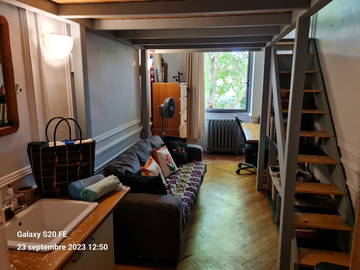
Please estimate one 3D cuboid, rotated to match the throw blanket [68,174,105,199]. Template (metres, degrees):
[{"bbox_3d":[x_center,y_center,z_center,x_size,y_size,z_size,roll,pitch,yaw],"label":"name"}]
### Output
[{"bbox_3d":[-0.593,0.332,1.752,0.100,0.100,0.240,7,13,30],"label":"throw blanket"}]

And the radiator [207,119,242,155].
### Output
[{"bbox_3d":[1.012,0.048,6.080,0.720,0.760,0.170,2,11,8],"label":"radiator"}]

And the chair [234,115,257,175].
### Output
[{"bbox_3d":[1.292,0.162,4.857,0.640,1.010,0.600,1,11,6],"label":"chair"}]

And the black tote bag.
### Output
[{"bbox_3d":[-0.742,0.127,1.760,0.350,0.490,0.200,-8,13,-34],"label":"black tote bag"}]

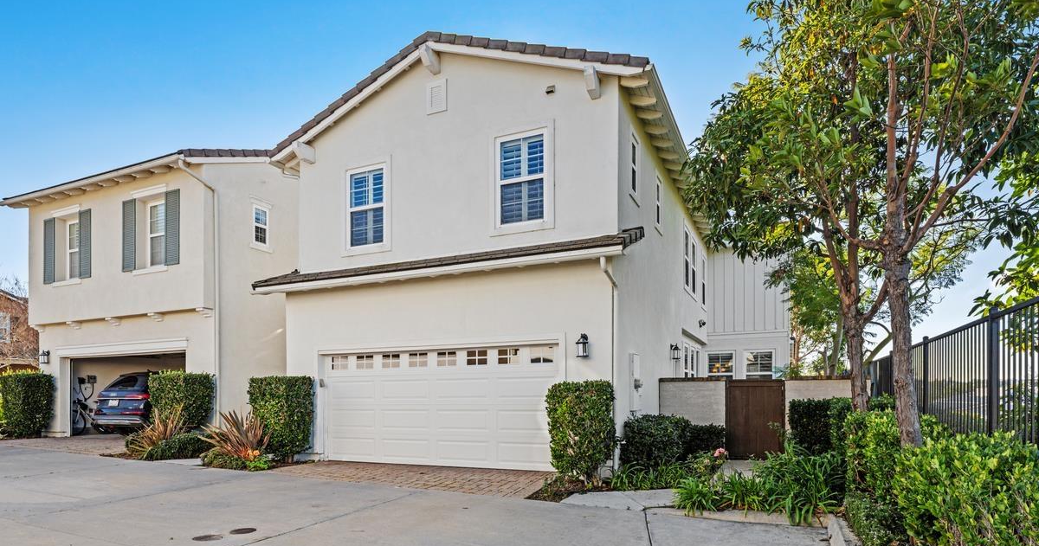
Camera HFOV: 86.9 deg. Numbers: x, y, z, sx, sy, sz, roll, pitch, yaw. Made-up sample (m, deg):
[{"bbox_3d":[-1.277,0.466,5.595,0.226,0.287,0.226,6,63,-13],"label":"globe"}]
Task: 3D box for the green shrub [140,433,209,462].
[{"bbox_3d":[-6.988,3.507,11.100,1.200,0.500,0.900,-5,-11,24],"label":"green shrub"}]

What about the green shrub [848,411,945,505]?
[{"bbox_3d":[4.714,2.311,6.900,1.000,1.100,1.000,-5,-11,24],"label":"green shrub"}]

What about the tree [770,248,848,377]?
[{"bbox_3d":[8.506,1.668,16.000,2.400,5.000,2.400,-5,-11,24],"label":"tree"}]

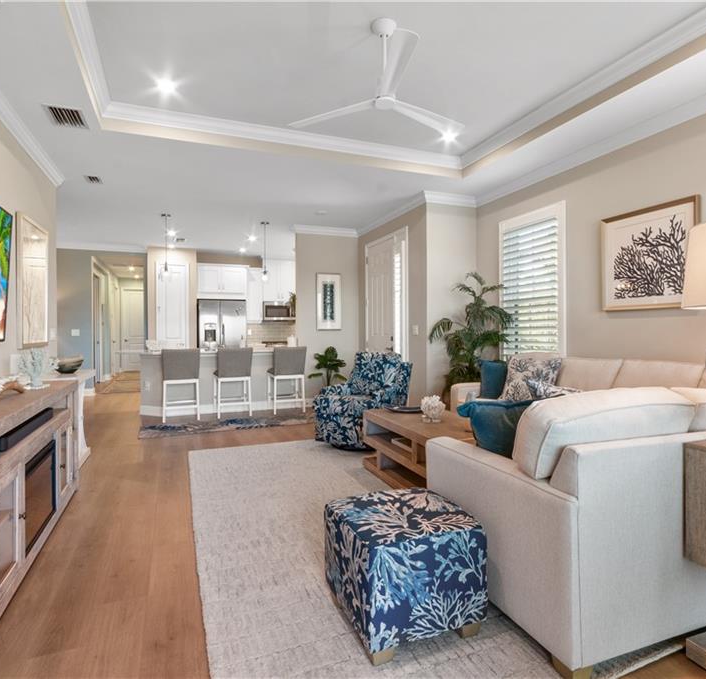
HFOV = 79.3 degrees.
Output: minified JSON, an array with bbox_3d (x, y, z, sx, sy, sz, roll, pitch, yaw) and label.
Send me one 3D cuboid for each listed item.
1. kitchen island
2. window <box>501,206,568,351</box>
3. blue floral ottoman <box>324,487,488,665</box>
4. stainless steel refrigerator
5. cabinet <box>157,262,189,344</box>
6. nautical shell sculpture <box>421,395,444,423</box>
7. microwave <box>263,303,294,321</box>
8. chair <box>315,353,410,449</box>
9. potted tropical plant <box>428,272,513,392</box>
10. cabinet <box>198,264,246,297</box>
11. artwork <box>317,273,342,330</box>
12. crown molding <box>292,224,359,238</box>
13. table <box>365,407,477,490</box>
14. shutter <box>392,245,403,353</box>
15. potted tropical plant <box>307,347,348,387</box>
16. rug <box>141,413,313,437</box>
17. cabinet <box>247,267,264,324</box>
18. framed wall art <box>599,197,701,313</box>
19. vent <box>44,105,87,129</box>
[{"bbox_3d":[-1.978,0.611,6.394,2.280,0.910,1.000,0,1,-23],"label":"kitchen island"},{"bbox_3d":[1.904,-0.473,4.579,0.080,1.763,0.903,0,1,-23],"label":"window"},{"bbox_3d":[0.198,0.887,1.698,0.465,0.420,0.440,0,1,-22],"label":"blue floral ottoman"},{"bbox_3d":[-2.687,0.155,8.751,0.910,1.780,0.750,0,1,-23],"label":"stainless steel refrigerator"},{"bbox_3d":[-3.587,-0.222,8.525,0.560,2.500,0.350,0,1,-23],"label":"cabinet"},{"bbox_3d":[0.609,0.525,3.280,0.170,0.190,0.150,0,1,-23],"label":"nautical shell sculpture"},{"bbox_3d":[-1.626,-0.599,9.387,0.760,0.414,0.400,-1,1,-23],"label":"microwave"},{"bbox_3d":[0.146,0.672,4.874,0.790,0.950,0.890,0,1,35],"label":"chair"},{"bbox_3d":[1.431,0.176,5.321,0.880,1.900,0.780,-1,1,-23],"label":"potted tropical plant"},{"bbox_3d":[-2.712,-1.160,8.806,0.944,0.636,0.580,-1,1,-23],"label":"cabinet"},{"bbox_3d":[-0.375,-0.604,6.858,0.420,0.919,0.030,0,1,-23],"label":"artwork"},{"bbox_3d":[-0.424,-1.811,7.185,1.183,0.115,0.095,-1,1,-23],"label":"crown molding"},{"bbox_3d":[0.617,0.853,3.265,0.700,0.470,1.200,0,1,-21],"label":"table"},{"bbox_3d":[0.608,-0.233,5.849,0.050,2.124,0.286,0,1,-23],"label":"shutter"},{"bbox_3d":[-0.380,0.588,6.486,0.573,0.971,0.527,0,1,0],"label":"potted tropical plant"},{"bbox_3d":[-1.424,1.079,5.463,2.319,0.012,0.767,0,1,-23],"label":"rug"},{"bbox_3d":[-2.130,-0.904,9.089,0.350,1.130,0.330,0,1,-23],"label":"cabinet"},{"bbox_3d":[2.365,-0.645,3.422,0.045,0.809,0.753,0,1,-23],"label":"framed wall art"},{"bbox_3d":[-2.314,-1.792,3.446,0.270,0.025,0.340,-1,1,-23],"label":"vent"}]

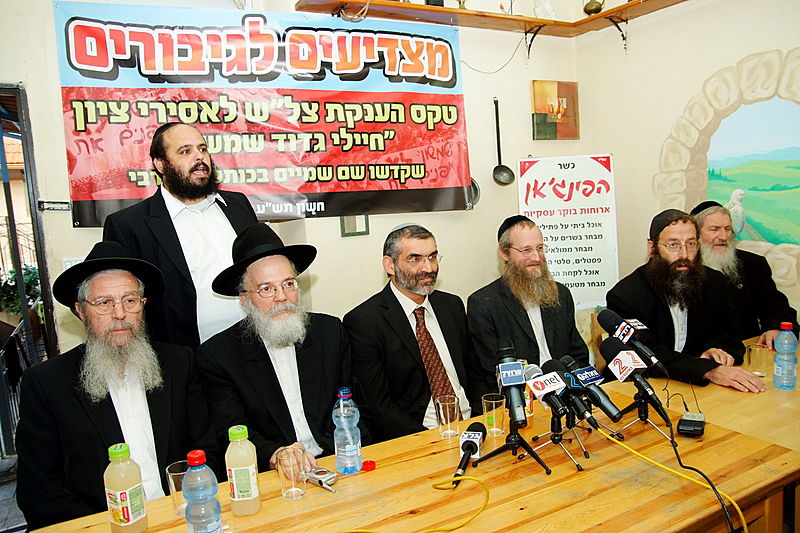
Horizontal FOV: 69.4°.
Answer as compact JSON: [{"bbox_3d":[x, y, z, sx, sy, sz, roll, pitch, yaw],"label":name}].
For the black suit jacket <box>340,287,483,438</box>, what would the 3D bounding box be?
[{"bbox_3d":[0.084,0.396,1.926,0.500,0.680,0.400,-8,6,-30],"label":"black suit jacket"}]

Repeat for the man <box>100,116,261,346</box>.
[{"bbox_3d":[-0.723,0.357,2.102,0.520,1.740,0.330,-9,7,-40],"label":"man"}]

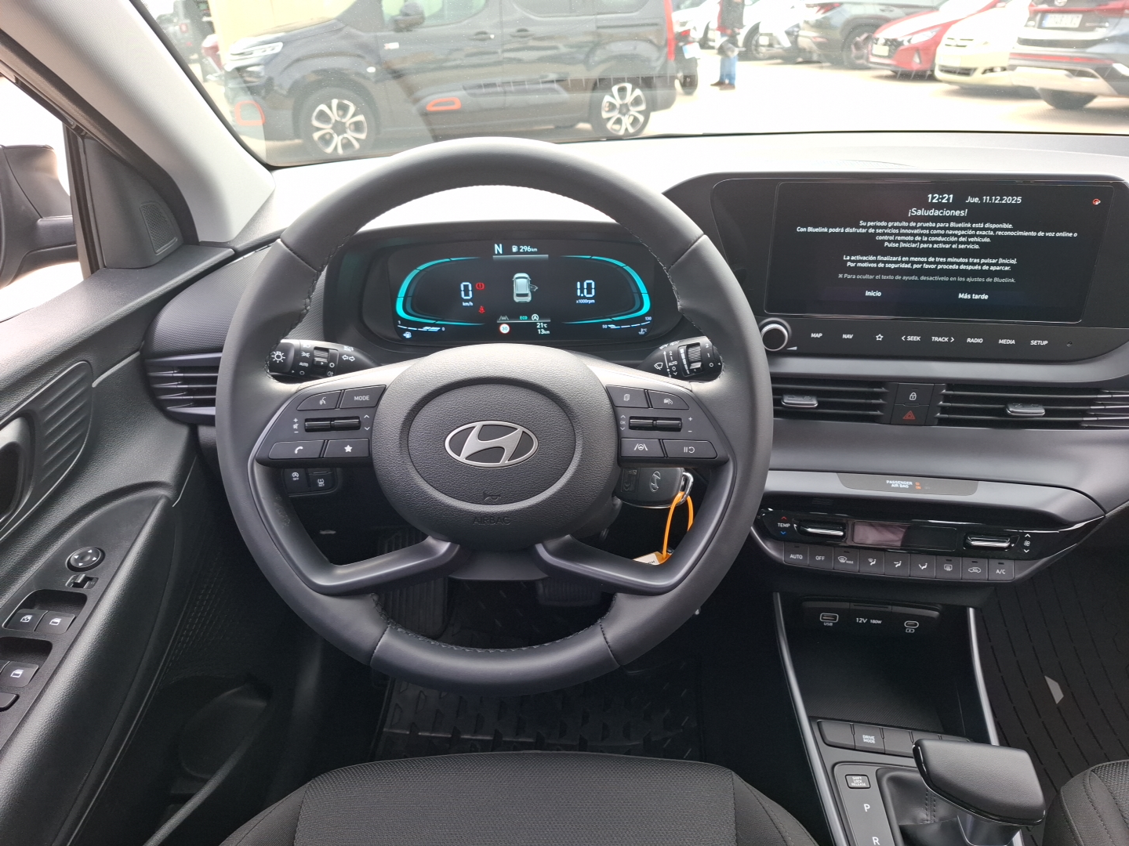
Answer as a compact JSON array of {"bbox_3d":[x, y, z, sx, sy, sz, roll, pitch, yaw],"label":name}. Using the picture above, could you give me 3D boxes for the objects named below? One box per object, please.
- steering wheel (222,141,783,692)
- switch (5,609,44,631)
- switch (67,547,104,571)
[{"bbox_3d":[-0.048,-0.005,0.520,0.370,0.370,0.090,0,2,-1],"label":"steering wheel"},{"bbox_3d":[-0.380,0.139,0.528,0.021,0.010,0.021,8,38,-4],"label":"switch"},{"bbox_3d":[-0.367,0.105,0.576,0.025,0.009,0.025,8,38,-4],"label":"switch"}]

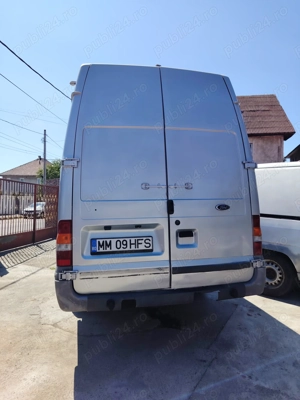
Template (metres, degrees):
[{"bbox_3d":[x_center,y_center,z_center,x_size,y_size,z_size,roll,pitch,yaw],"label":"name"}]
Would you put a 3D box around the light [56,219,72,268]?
[{"bbox_3d":[-0.711,0.367,2.350,0.144,0.391,0.112,-1,-2,-11],"label":"light"}]

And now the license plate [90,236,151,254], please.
[{"bbox_3d":[-0.235,0.397,2.402,0.530,0.130,0.020,-1,-2,-11],"label":"license plate"}]

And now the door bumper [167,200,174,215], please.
[{"bbox_3d":[0.187,0.066,2.433,0.059,0.124,0.041,-1,-2,-11],"label":"door bumper"}]

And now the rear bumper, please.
[{"bbox_3d":[0.157,0.719,2.514,1.929,0.365,0.254,-1,-2,-11],"label":"rear bumper"}]

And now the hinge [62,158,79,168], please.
[{"bbox_3d":[-0.669,-0.310,2.352,0.147,0.067,0.056,-1,-2,-11],"label":"hinge"}]

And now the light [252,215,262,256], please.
[{"bbox_3d":[1.019,0.346,2.679,0.144,0.391,0.112,-1,-2,-11],"label":"light"}]

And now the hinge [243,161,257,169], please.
[{"bbox_3d":[0.963,-0.330,2.668,0.147,0.067,0.056,-1,-2,-11],"label":"hinge"}]

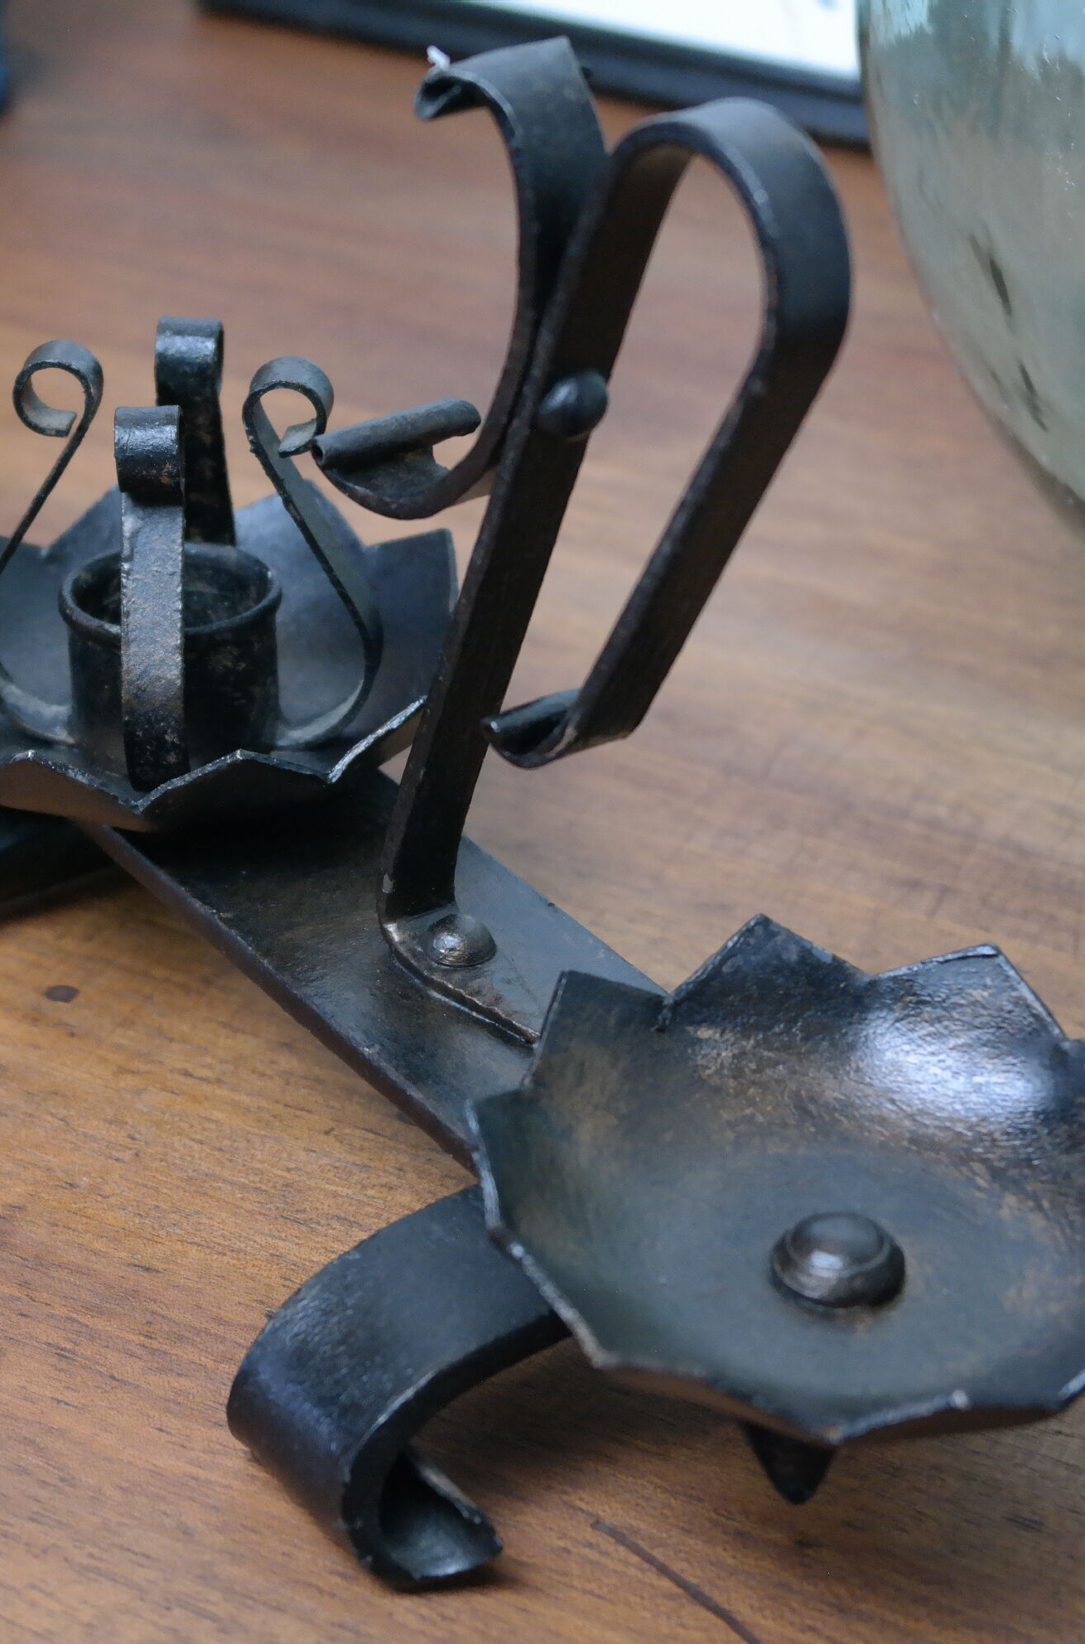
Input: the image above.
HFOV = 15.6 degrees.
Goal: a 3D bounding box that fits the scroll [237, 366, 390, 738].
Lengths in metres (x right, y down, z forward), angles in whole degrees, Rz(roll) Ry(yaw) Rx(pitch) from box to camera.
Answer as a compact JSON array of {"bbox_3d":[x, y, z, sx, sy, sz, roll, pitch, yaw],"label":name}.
[{"bbox_3d":[-0.029,-0.034,0.504,0.017,0.051,0.008,5,28,10],"label":"scroll"}]

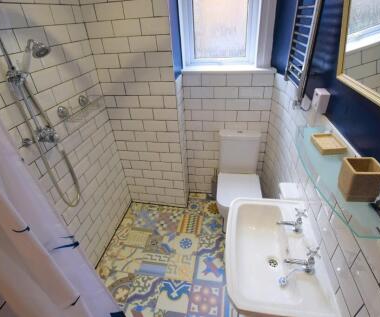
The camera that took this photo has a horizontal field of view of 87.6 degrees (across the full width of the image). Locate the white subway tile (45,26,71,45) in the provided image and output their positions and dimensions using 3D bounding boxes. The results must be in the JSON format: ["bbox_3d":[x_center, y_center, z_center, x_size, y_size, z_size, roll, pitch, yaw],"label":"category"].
[{"bbox_3d":[-0.837,-0.782,1.258,0.010,0.100,0.200,3,34,10],"label":"white subway tile"}]

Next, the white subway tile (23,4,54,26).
[{"bbox_3d":[-0.860,-0.813,1.131,0.010,0.100,0.200,3,34,10],"label":"white subway tile"}]

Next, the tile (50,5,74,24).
[{"bbox_3d":[-0.815,-0.926,1.279,0.010,0.100,0.200,3,34,10],"label":"tile"}]

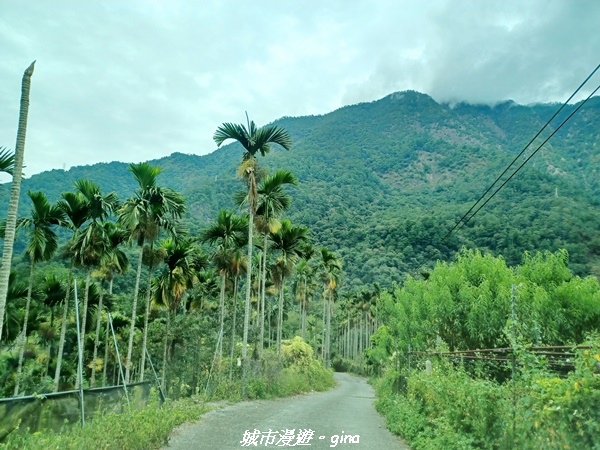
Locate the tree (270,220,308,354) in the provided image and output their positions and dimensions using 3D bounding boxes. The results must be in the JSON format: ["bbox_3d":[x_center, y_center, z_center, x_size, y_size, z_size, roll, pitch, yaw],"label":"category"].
[{"bbox_3d":[-0.763,3.646,24.500,2.200,7.940,2.200,2,-10,0],"label":"tree"}]

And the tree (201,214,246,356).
[{"bbox_3d":[-3.708,3.073,21.000,2.250,7.720,2.250,2,-10,0],"label":"tree"}]

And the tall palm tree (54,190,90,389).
[{"bbox_3d":[-8.701,2.353,16.500,1.700,7.720,1.700,2,-10,0],"label":"tall palm tree"}]

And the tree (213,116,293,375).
[{"bbox_3d":[-1.608,0.644,13.800,2.450,8.860,2.450,2,-10,0],"label":"tree"}]

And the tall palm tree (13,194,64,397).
[{"bbox_3d":[-9.920,2.482,16.500,2.000,7.830,2.000,2,-10,0],"label":"tall palm tree"}]

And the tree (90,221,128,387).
[{"bbox_3d":[-8.134,3.314,18.500,1.800,7.140,1.800,2,-10,0],"label":"tree"}]

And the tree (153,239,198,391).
[{"bbox_3d":[-5.401,3.738,18.500,1.950,6.570,1.950,2,-10,0],"label":"tree"}]

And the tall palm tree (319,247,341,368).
[{"bbox_3d":[1.907,5.525,29.000,1.700,7.960,1.700,2,-10,0],"label":"tall palm tree"}]

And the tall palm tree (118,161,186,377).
[{"bbox_3d":[-5.314,1.602,15.300,2.300,7.950,2.300,2,-10,0],"label":"tall palm tree"}]

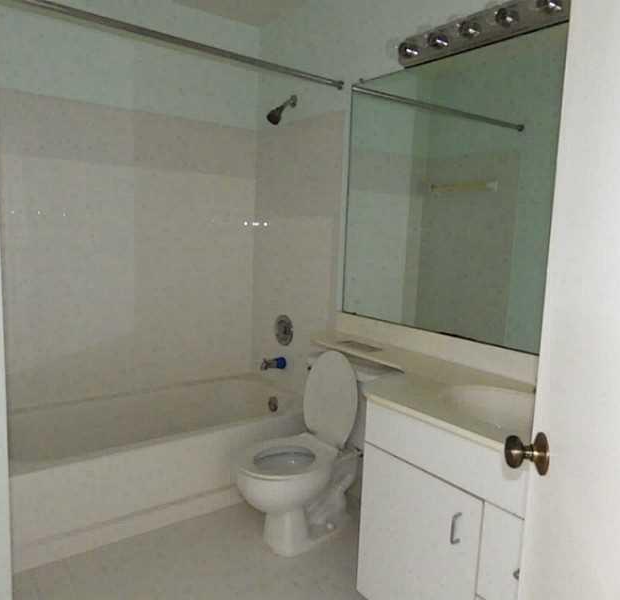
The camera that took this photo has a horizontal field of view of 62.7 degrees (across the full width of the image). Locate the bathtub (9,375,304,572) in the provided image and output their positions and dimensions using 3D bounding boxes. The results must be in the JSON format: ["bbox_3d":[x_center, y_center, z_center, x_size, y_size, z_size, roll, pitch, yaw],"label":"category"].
[{"bbox_3d":[-0.764,0.743,2.537,1.520,0.373,0.757,-3,9,-37],"label":"bathtub"}]

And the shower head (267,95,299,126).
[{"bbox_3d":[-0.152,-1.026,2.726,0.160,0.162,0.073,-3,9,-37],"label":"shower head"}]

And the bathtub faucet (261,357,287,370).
[{"bbox_3d":[-0.206,0.371,2.909,0.150,0.066,0.063,-3,9,-37],"label":"bathtub faucet"}]

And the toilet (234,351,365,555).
[{"bbox_3d":[0.002,0.623,2.148,0.715,0.765,0.460,-3,9,-37],"label":"toilet"}]

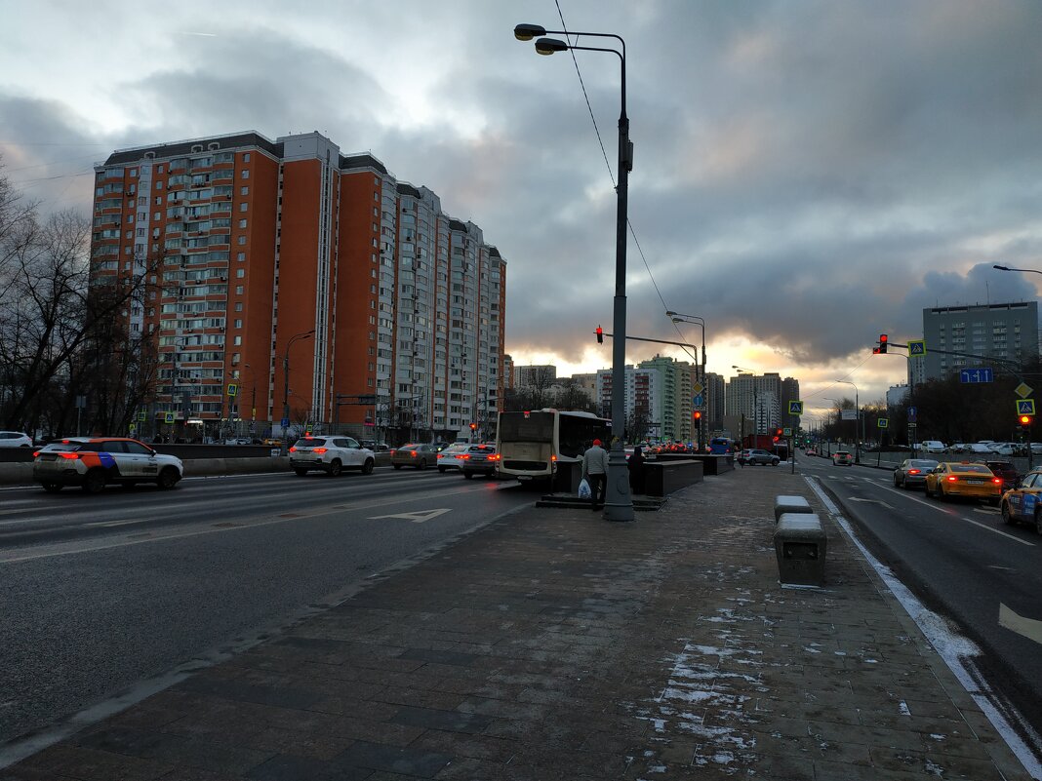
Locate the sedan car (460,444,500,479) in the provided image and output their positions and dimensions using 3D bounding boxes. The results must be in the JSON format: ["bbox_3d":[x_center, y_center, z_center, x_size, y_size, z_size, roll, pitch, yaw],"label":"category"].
[{"bbox_3d":[-1.172,3.421,34.609,1.820,1.580,4.350,0,-4,18],"label":"sedan car"}]

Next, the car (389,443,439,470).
[{"bbox_3d":[-5.845,3.906,42.548,1.800,1.460,4.620,0,-4,20],"label":"car"}]

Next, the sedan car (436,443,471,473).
[{"bbox_3d":[-2.778,3.733,38.943,1.750,1.470,4.450,0,-4,18],"label":"sedan car"}]

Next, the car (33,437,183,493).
[{"bbox_3d":[-13.325,2.414,23.734,1.840,1.690,4.480,0,-4,20],"label":"car"}]

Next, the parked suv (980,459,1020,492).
[{"bbox_3d":[23.797,4.330,37.088,1.800,1.500,4.400,0,-4,20],"label":"parked suv"}]

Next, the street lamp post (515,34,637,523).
[{"bbox_3d":[1.180,-2.939,16.860,3.068,11.641,0.690,0,-4,20],"label":"street lamp post"}]

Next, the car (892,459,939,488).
[{"bbox_3d":[21.345,4.447,38.817,1.840,1.460,4.750,0,-4,20],"label":"car"}]

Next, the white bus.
[{"bbox_3d":[2.125,2.677,33.187,2.520,3.050,12.000,0,-4,18],"label":"white bus"}]

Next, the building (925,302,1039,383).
[{"bbox_3d":[174.312,-3.638,274.528,35.957,54.628,17.000,-1,-5,30],"label":"building"}]

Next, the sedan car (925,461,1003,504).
[{"bbox_3d":[16.718,3.463,27.557,1.840,1.460,4.700,0,-4,20],"label":"sedan car"}]

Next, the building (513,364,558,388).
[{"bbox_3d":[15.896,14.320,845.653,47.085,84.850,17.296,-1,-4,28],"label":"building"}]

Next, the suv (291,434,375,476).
[{"bbox_3d":[-8.821,3.092,34.337,1.920,1.790,4.770,0,-4,20],"label":"suv"}]

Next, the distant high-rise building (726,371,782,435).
[{"bbox_3d":[246.837,23.145,759.550,52.000,80.000,20.000,-1,-4,25],"label":"distant high-rise building"}]

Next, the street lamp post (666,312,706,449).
[{"bbox_3d":[12.172,0.137,52.460,2.800,11.300,1.000,0,-4,18],"label":"street lamp post"}]

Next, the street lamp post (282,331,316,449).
[{"bbox_3d":[-19.989,0.282,64.991,2.928,11.362,0.550,0,-4,20],"label":"street lamp post"}]

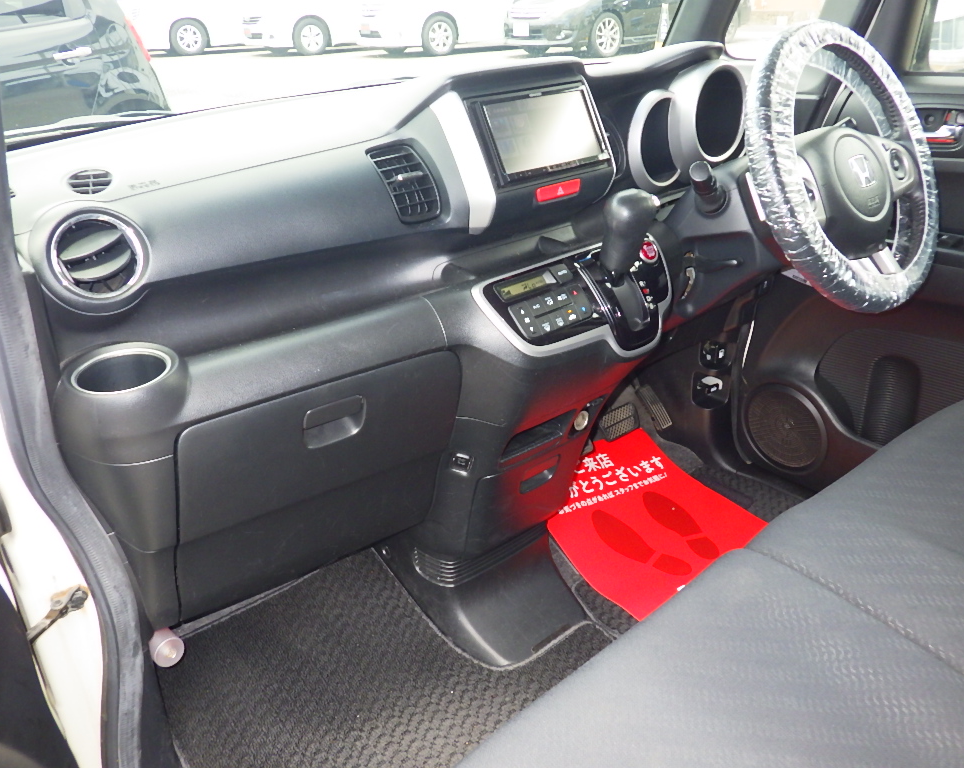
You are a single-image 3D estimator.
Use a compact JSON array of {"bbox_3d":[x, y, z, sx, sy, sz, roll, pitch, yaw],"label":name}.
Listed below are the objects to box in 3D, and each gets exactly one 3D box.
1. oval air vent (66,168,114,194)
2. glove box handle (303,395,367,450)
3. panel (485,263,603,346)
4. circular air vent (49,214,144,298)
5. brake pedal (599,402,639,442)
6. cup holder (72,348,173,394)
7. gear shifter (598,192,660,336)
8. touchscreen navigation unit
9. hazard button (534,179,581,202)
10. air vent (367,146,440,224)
[{"bbox_3d":[-0.383,-0.198,0.810,0.043,0.012,0.040,-23,57,-31],"label":"oval air vent"},{"bbox_3d":[-0.159,0.041,0.895,0.075,0.046,0.025,-20,47,-32],"label":"glove box handle"},{"bbox_3d":[0.073,-0.094,0.971,0.142,0.025,0.088,-20,77,-32],"label":"panel"},{"bbox_3d":[-0.369,-0.121,0.790,0.081,0.081,0.030,-23,8,-36],"label":"circular air vent"},{"bbox_3d":[0.243,0.068,1.470,0.085,0.054,0.025,-20,-4,-32],"label":"brake pedal"},{"bbox_3d":[-0.333,0.010,0.777,0.088,0.055,0.088,-20,34,-32],"label":"cup holder"},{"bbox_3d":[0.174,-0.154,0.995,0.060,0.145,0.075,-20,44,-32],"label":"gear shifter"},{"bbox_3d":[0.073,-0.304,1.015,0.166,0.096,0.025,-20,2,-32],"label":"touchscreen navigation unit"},{"bbox_3d":[0.089,-0.231,0.995,0.064,0.018,0.014,-20,2,-32],"label":"hazard button"},{"bbox_3d":[-0.090,-0.229,0.955,0.066,0.085,0.030,-20,-2,-32],"label":"air vent"}]

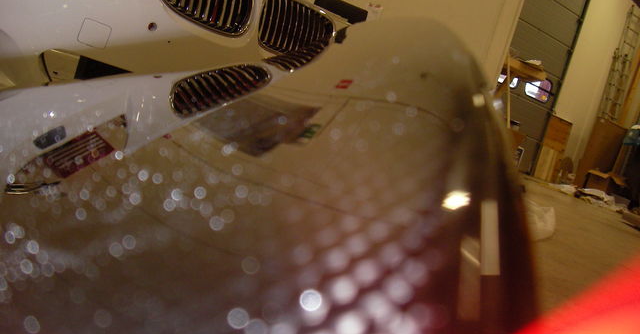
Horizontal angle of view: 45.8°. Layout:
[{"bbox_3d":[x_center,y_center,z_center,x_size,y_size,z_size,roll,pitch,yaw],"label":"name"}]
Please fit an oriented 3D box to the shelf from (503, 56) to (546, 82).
[{"bbox_3d":[2.581,-1.323,10.000,0.720,0.150,0.380,15,7,-26],"label":"shelf"}]

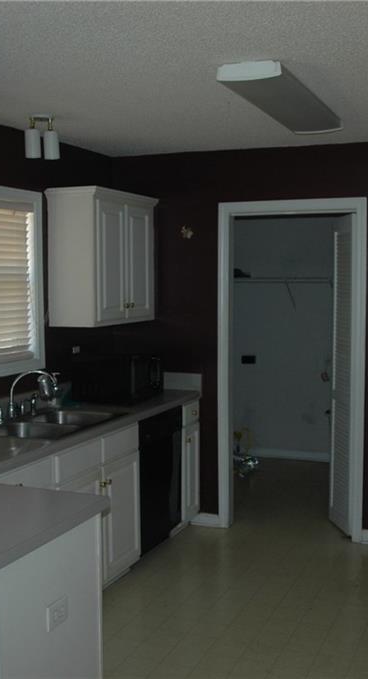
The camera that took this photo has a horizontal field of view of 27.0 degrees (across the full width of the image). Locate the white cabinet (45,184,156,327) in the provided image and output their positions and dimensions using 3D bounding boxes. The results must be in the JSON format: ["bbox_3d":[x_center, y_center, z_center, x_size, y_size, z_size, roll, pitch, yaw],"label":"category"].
[{"bbox_3d":[-0.486,-0.497,4.791,0.350,0.800,0.850,2,5,23],"label":"white cabinet"}]

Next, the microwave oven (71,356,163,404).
[{"bbox_3d":[-0.404,0.228,4.817,0.390,0.278,0.455,2,5,23],"label":"microwave oven"}]

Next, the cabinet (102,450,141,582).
[{"bbox_3d":[-0.615,0.913,4.229,0.600,0.620,0.450,2,5,23],"label":"cabinet"}]

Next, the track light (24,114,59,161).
[{"bbox_3d":[-0.711,-1.004,3.835,0.185,0.225,0.120,-2,5,-20],"label":"track light"}]

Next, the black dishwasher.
[{"bbox_3d":[-0.403,0.832,4.673,0.605,0.828,0.608,2,5,23],"label":"black dishwasher"}]

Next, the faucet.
[{"bbox_3d":[-0.803,0.286,4.038,0.265,0.262,0.100,1,5,8],"label":"faucet"}]

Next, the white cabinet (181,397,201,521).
[{"bbox_3d":[-0.240,0.809,5.119,0.620,0.865,0.300,2,5,23],"label":"white cabinet"}]

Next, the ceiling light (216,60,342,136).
[{"bbox_3d":[0.472,-1.057,3.466,0.262,0.070,1.175,2,5,23],"label":"ceiling light"}]

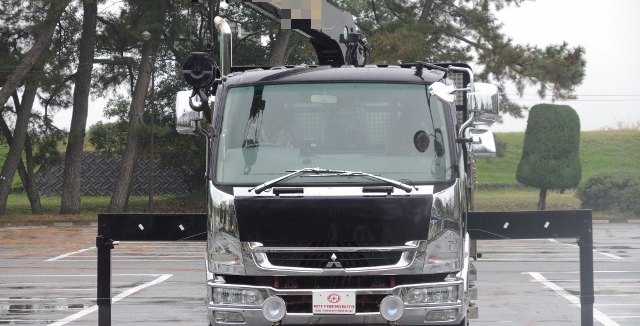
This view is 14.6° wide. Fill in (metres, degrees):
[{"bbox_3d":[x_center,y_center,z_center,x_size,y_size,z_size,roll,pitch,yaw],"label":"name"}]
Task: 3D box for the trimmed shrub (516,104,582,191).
[{"bbox_3d":[8.091,-0.546,88.000,2.300,3.080,2.300,0,0,3],"label":"trimmed shrub"}]

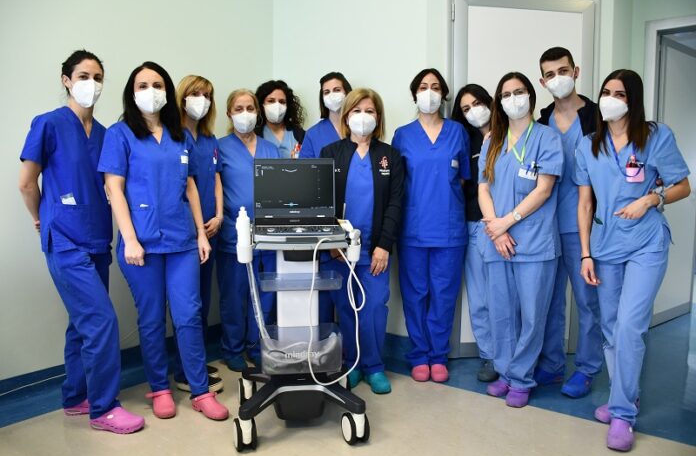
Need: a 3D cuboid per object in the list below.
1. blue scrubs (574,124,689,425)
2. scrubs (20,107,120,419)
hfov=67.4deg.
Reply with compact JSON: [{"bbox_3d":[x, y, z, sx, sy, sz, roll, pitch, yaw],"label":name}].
[{"bbox_3d":[1.203,0.200,2.226,0.520,1.280,0.360,3,6,32],"label":"blue scrubs"},{"bbox_3d":[-1.218,0.156,2.303,0.380,1.360,0.480,5,7,42],"label":"scrubs"}]

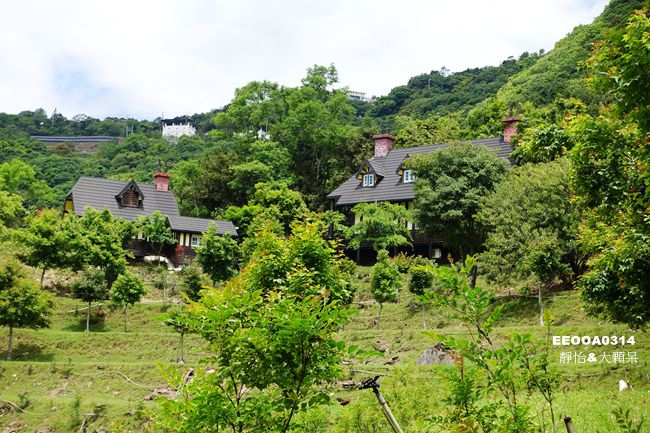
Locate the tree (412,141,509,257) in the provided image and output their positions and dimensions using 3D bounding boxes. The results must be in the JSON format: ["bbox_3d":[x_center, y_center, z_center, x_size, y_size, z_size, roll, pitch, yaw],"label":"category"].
[{"bbox_3d":[8.164,-0.964,68.509,5.780,6.990,5.490,0,-7,0],"label":"tree"}]

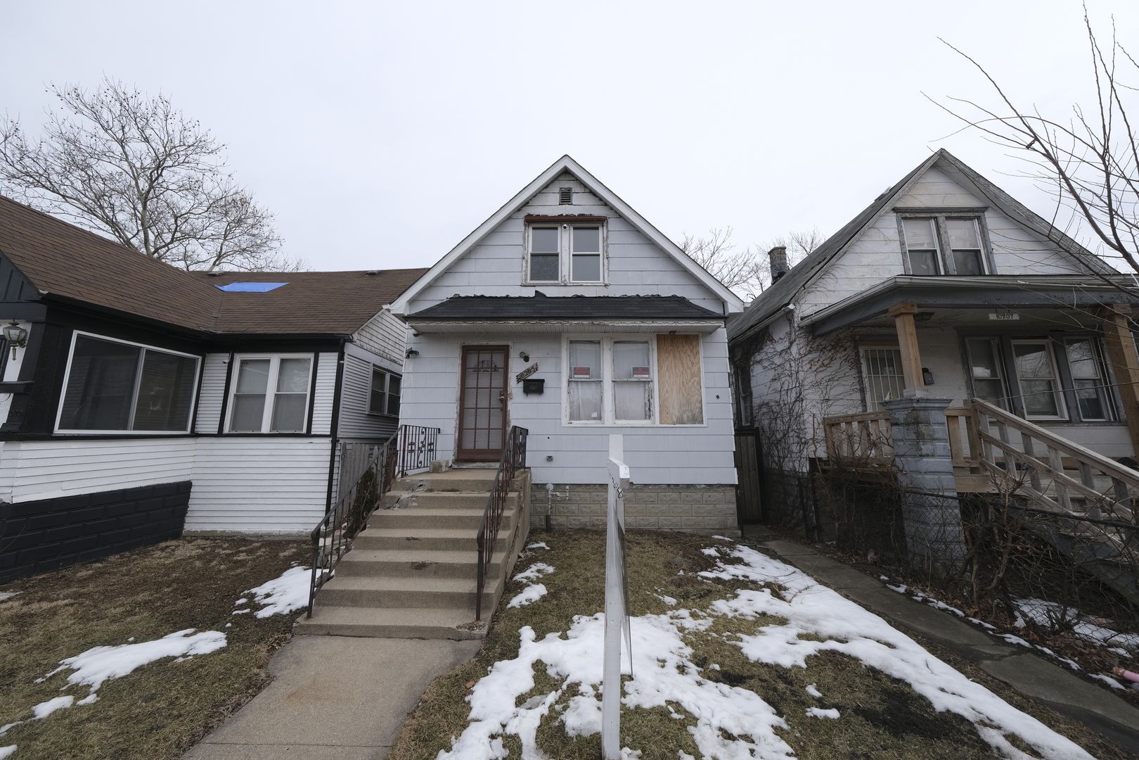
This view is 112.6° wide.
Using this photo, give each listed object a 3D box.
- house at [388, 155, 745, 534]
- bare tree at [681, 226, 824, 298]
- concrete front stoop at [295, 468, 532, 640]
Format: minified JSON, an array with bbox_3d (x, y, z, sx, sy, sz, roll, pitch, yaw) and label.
[{"bbox_3d":[0.014,-0.011,12.364,6.580,7.090,11.500,0,-9,1],"label":"house"},{"bbox_3d":[11.971,-2.481,23.569,9.800,15.500,9.400,0,-9,1],"label":"bare tree"},{"bbox_3d":[-1.523,1.892,5.039,1.690,1.210,3.380,0,-9,1],"label":"concrete front stoop"}]

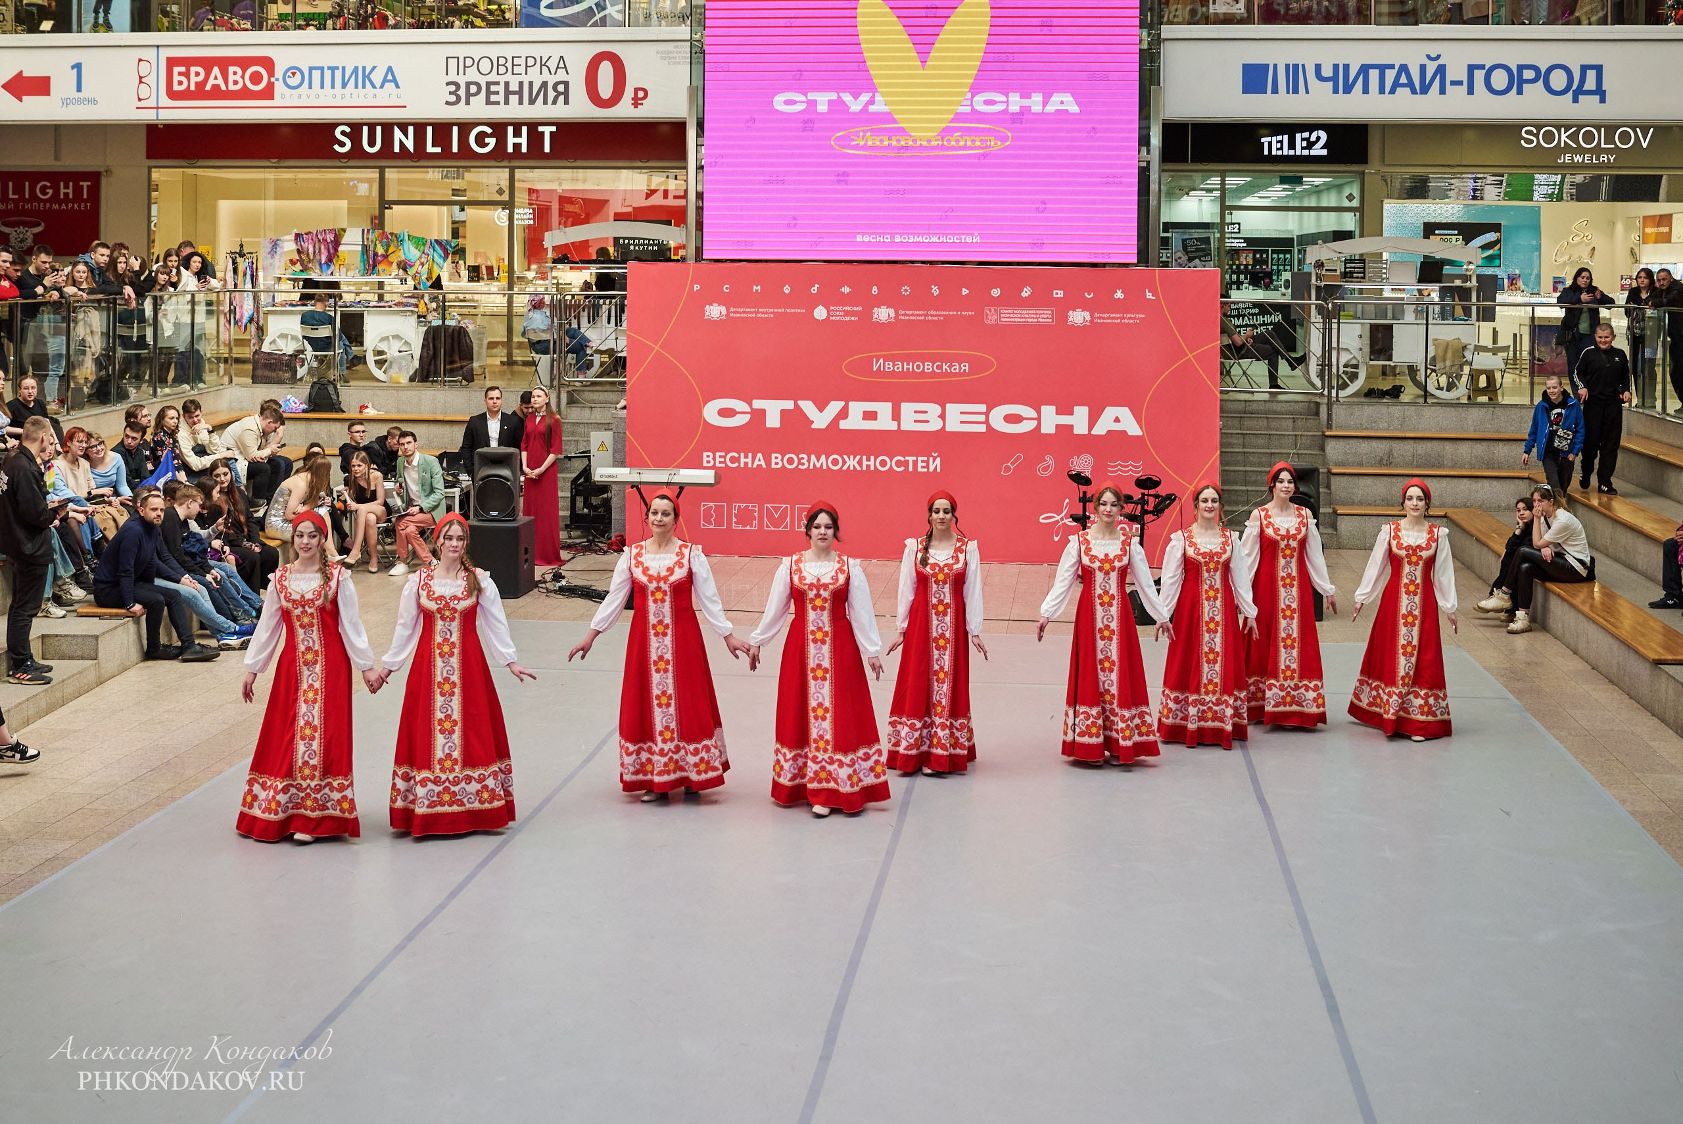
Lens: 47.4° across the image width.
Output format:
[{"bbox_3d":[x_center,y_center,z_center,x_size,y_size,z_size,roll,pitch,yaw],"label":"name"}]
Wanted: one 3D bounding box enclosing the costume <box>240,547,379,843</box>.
[{"bbox_3d":[-2.786,0.714,10.107,0.700,1.420,0.500,-1,9,-6],"label":"costume"}]

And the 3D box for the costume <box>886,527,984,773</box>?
[{"bbox_3d":[0.556,0.519,11.370,0.558,1.430,0.500,1,7,3],"label":"costume"}]

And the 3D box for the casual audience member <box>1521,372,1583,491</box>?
[{"bbox_3d":[6.718,-0.961,18.055,0.580,1.560,0.420,5,10,26],"label":"casual audience member"}]

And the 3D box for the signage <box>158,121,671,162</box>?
[{"bbox_3d":[-6.118,-5.990,27.300,7.961,0.557,0.150,2,7,7],"label":"signage"}]

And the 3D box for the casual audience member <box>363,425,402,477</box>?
[{"bbox_3d":[-4.998,-0.866,20.827,0.520,1.200,0.750,-4,10,-28],"label":"casual audience member"}]

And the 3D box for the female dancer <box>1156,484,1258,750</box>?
[{"bbox_3d":[2.316,0.316,11.995,0.620,1.660,0.500,2,9,11],"label":"female dancer"}]

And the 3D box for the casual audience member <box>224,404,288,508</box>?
[{"bbox_3d":[-6.093,-1.098,19.950,0.587,1.057,0.500,3,8,21],"label":"casual audience member"}]

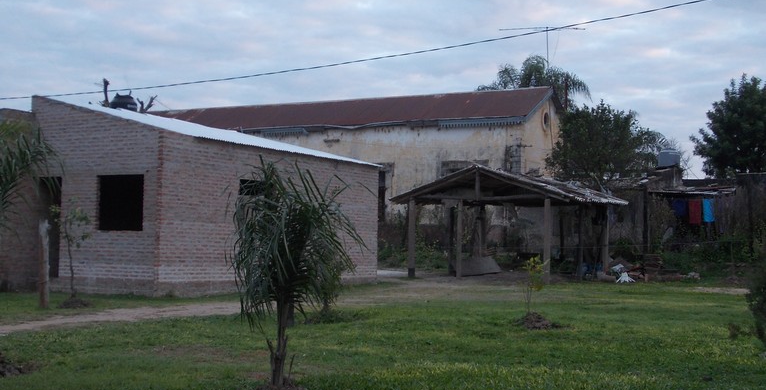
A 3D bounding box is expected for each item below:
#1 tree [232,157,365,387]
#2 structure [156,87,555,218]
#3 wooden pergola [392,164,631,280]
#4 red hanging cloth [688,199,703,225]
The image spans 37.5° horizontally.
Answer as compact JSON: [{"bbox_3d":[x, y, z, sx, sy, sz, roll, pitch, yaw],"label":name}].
[{"bbox_3d":[-0.749,0.678,10.000,1.150,2.039,1.150,1,-3,0],"label":"tree"},{"bbox_3d":[-2.632,-0.384,39.923,18.000,5.830,3.835,-1,-4,29],"label":"structure"},{"bbox_3d":[3.416,0.780,29.494,4.779,2.827,4.728,-1,-4,29],"label":"wooden pergola"},{"bbox_3d":[8.864,0.468,32.000,0.400,0.740,0.060,-1,-4,29],"label":"red hanging cloth"}]

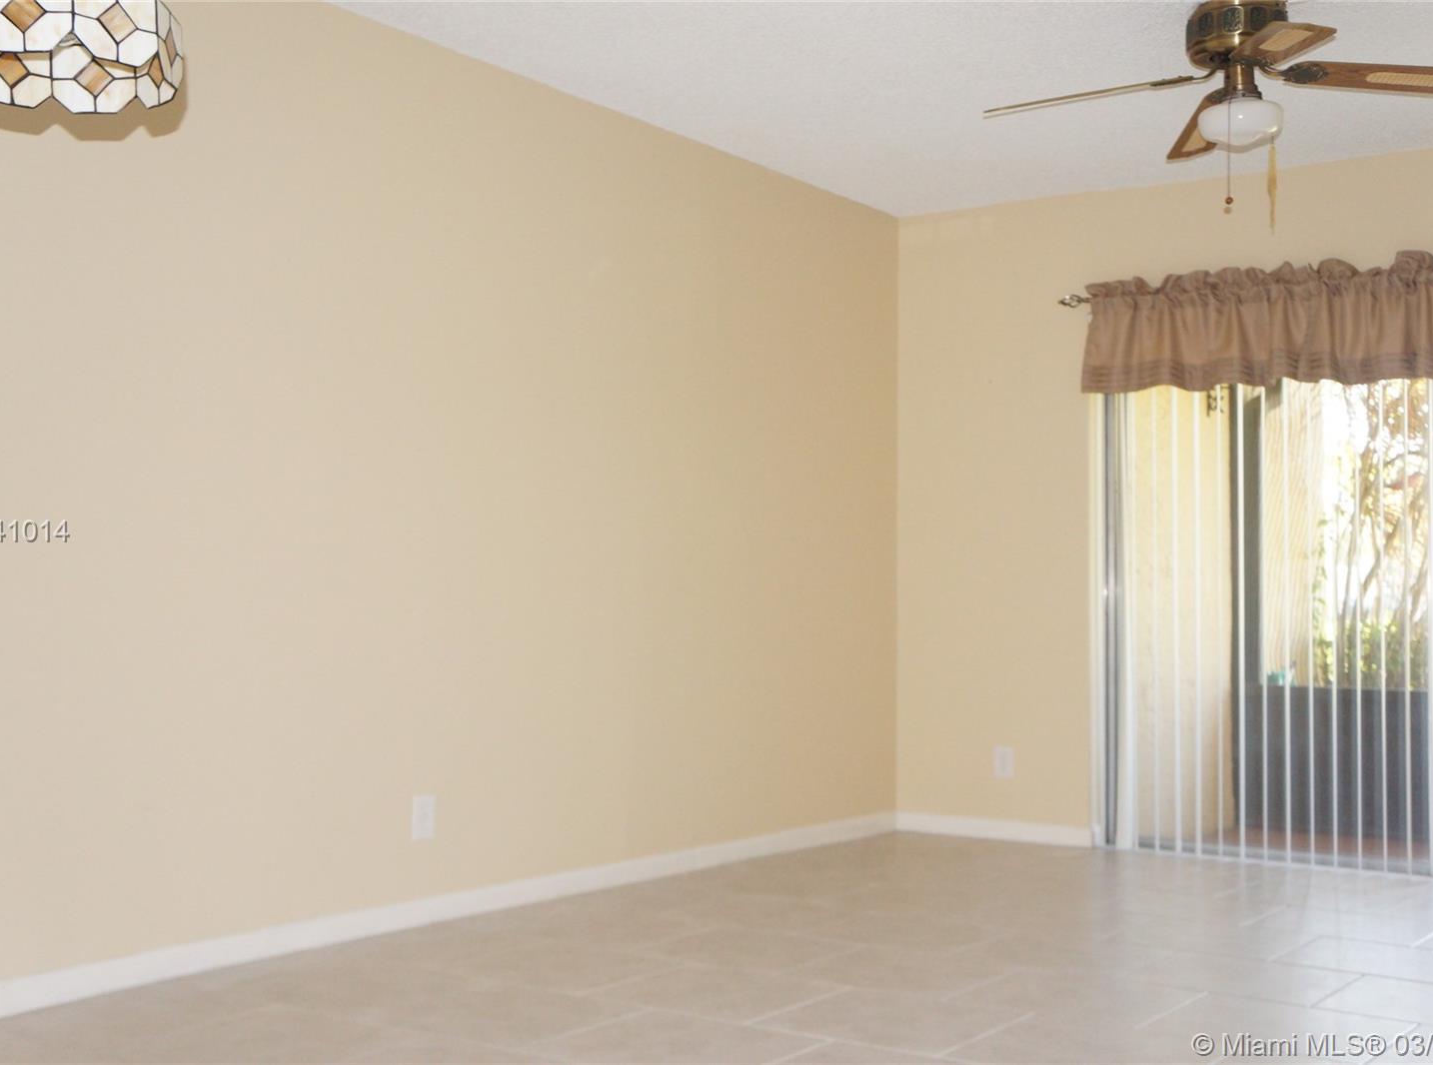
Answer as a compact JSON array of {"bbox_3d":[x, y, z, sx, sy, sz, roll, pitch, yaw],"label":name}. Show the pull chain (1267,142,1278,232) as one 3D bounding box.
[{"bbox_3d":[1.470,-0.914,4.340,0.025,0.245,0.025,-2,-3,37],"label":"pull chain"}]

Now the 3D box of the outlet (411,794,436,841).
[{"bbox_3d":[-0.808,0.790,4.559,0.010,0.119,0.077,-2,-3,37],"label":"outlet"}]

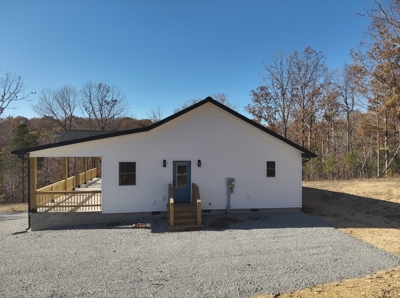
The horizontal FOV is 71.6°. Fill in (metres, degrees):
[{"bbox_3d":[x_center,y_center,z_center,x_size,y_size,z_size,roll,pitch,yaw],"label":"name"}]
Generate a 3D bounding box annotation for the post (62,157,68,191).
[{"bbox_3d":[-8.210,1.560,16.950,0.200,2.470,0.200,0,0,-9],"label":"post"}]

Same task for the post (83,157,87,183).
[{"bbox_3d":[-8.940,1.540,21.600,0.200,2.470,0.200,0,0,-9],"label":"post"}]

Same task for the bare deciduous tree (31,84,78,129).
[{"bbox_3d":[-24.000,-2.900,46.000,7.600,15.300,7.600,0,0,-27],"label":"bare deciduous tree"}]

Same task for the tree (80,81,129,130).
[{"bbox_3d":[-15.800,-3.200,46.000,8.000,16.000,8.000,0,0,-20],"label":"tree"}]

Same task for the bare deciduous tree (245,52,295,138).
[{"bbox_3d":[8.500,-4.500,34.000,6.200,14.900,6.200,0,0,12],"label":"bare deciduous tree"}]

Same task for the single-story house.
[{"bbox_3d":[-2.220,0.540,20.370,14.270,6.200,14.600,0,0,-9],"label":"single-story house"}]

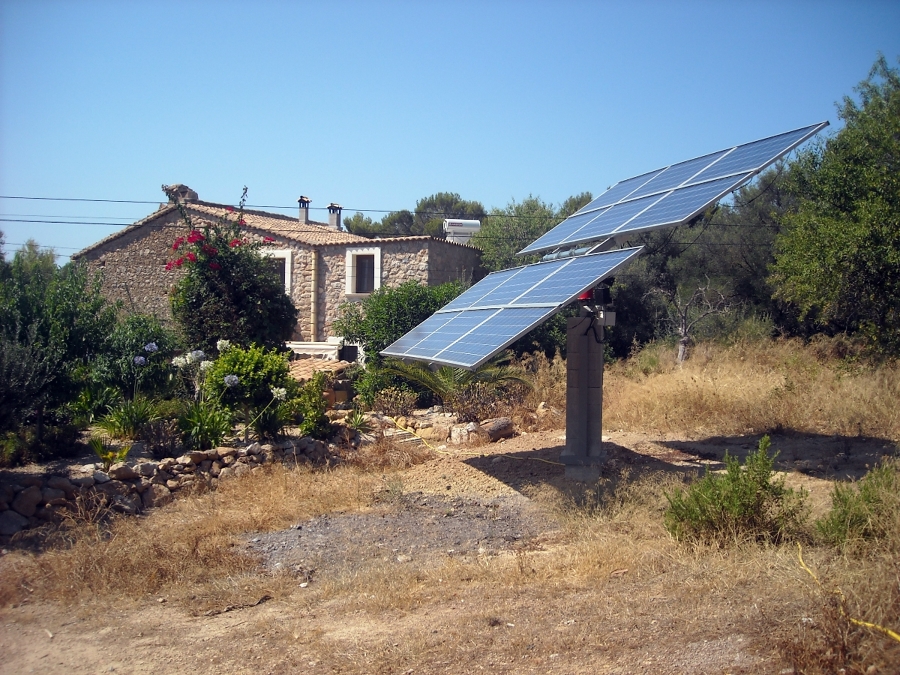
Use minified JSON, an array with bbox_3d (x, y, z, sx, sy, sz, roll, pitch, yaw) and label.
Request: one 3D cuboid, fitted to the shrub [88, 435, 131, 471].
[{"bbox_3d":[-3.298,1.092,8.822,0.380,0.290,0.340,0,1,0],"label":"shrub"}]

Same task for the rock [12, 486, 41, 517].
[{"bbox_3d":[-3.535,1.330,7.627,0.230,0.240,0.200,0,1,-27],"label":"rock"}]

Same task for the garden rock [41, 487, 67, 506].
[{"bbox_3d":[-3.834,1.538,8.800,0.220,0.190,0.260,1,1,23],"label":"garden rock"}]

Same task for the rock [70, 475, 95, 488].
[{"bbox_3d":[-3.655,1.432,9.050,0.220,0.150,0.250,1,1,23],"label":"rock"}]

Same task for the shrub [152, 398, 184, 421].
[{"bbox_3d":[-3.593,0.890,11.618,0.400,0.320,0.360,0,1,0],"label":"shrub"}]

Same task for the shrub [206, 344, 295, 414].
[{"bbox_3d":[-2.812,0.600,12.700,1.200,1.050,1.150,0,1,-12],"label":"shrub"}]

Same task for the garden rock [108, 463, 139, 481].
[{"bbox_3d":[-3.426,1.406,9.550,0.270,0.190,0.320,1,1,23],"label":"garden rock"}]

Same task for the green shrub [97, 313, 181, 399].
[{"bbox_3d":[-4.794,0.311,14.006,1.200,1.430,1.150,0,1,0],"label":"green shrub"}]

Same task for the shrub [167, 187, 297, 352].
[{"bbox_3d":[-4.754,-1.371,19.800,2.800,3.800,2.400,0,1,-14],"label":"shrub"}]

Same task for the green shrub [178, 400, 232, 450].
[{"bbox_3d":[-3.224,1.160,12.000,0.710,0.660,0.680,0,1,-15],"label":"green shrub"}]

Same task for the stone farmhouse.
[{"bbox_3d":[-5.039,-2.231,32.755,13.000,5.600,9.200,1,1,21],"label":"stone farmhouse"}]

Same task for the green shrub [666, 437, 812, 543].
[{"bbox_3d":[2.386,1.250,7.625,1.130,0.780,0.950,0,1,0],"label":"green shrub"}]

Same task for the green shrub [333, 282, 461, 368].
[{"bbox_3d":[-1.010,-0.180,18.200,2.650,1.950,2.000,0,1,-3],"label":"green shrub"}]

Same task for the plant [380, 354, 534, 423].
[{"bbox_3d":[0.119,0.807,16.700,2.700,1.270,2.300,0,1,0],"label":"plant"}]

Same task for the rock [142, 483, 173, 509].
[{"bbox_3d":[-2.830,1.521,8.780,0.290,0.220,0.230,0,1,-27],"label":"rock"}]

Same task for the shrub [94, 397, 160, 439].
[{"bbox_3d":[-3.726,0.916,10.518,0.680,0.470,0.620,0,1,0],"label":"shrub"}]

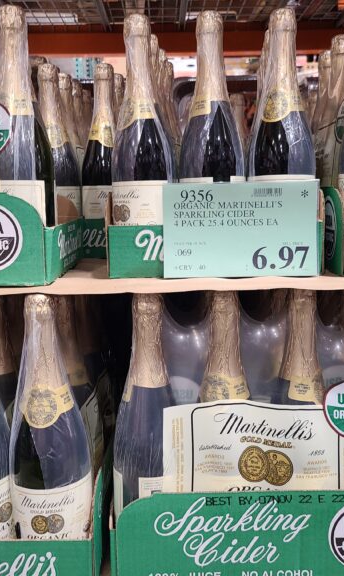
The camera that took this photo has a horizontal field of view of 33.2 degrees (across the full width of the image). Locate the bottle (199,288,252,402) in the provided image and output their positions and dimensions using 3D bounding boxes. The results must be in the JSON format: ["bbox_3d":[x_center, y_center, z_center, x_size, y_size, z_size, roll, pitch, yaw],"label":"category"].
[{"bbox_3d":[0.061,0.152,0.650,0.083,0.310,0.083,1,8,17],"label":"bottle"}]

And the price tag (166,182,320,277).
[{"bbox_3d":[0.081,-0.068,0.675,0.181,0.111,0.004,-1,8,5],"label":"price tag"}]

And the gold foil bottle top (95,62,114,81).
[{"bbox_3d":[-0.107,-0.343,0.916,0.031,0.030,0.031,-2,8,-6],"label":"gold foil bottle top"}]

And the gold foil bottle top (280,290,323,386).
[{"bbox_3d":[0.143,0.049,0.634,0.044,0.108,0.044,-1,8,0],"label":"gold foil bottle top"}]

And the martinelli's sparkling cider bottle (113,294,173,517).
[{"bbox_3d":[-0.024,0.153,0.653,0.083,0.310,0.083,-1,8,0],"label":"martinelli's sparkling cider bottle"}]

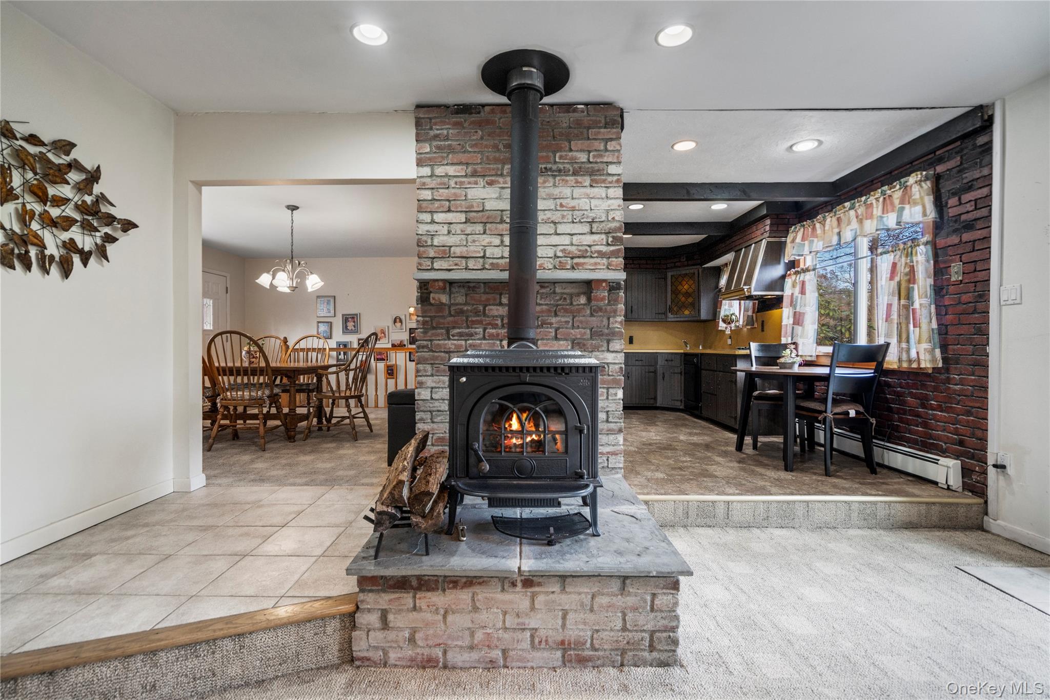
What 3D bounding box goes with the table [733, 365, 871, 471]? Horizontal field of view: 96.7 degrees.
[{"bbox_3d":[2.290,0.542,3.875,1.130,0.750,1.130,0,1,0],"label":"table"}]

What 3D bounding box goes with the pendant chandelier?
[{"bbox_3d":[-2.440,-1.060,4.900,0.700,0.910,0.700,0,1,0],"label":"pendant chandelier"}]

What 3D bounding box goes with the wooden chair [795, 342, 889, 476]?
[{"bbox_3d":[2.377,0.430,3.583,0.450,0.965,0.530,0,1,-11],"label":"wooden chair"}]

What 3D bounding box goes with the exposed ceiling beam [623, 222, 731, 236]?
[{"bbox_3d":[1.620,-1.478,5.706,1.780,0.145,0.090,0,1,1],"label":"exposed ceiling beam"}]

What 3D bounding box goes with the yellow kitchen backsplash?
[{"bbox_3d":[2.091,-0.222,6.087,1.400,0.480,2.250,0,1,1],"label":"yellow kitchen backsplash"}]

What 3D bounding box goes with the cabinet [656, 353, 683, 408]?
[{"bbox_3d":[2.161,0.442,6.756,0.370,0.790,0.580,1,1,28],"label":"cabinet"}]

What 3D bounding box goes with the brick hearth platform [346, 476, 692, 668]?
[{"bbox_3d":[-0.017,0.960,2.262,1.235,0.368,1.190,0,1,0],"label":"brick hearth platform"}]

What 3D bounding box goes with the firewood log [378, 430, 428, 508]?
[{"bbox_3d":[-0.489,0.480,1.975,0.110,0.120,0.400,0,20,1],"label":"firewood log"}]

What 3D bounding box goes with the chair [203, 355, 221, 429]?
[{"bbox_3d":[-3.160,0.371,4.410,0.520,1.070,0.620,0,1,-5],"label":"chair"}]

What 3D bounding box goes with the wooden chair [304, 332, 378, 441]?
[{"bbox_3d":[-1.845,0.348,4.805,0.660,1.075,0.570,0,1,1],"label":"wooden chair"}]

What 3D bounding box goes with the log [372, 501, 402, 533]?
[{"bbox_3d":[-0.513,0.628,1.930,0.100,0.095,0.380,0,5,1],"label":"log"}]

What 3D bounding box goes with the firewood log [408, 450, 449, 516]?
[{"bbox_3d":[-0.408,0.563,2.031,0.125,0.115,0.436,0,10,-1],"label":"firewood log"}]

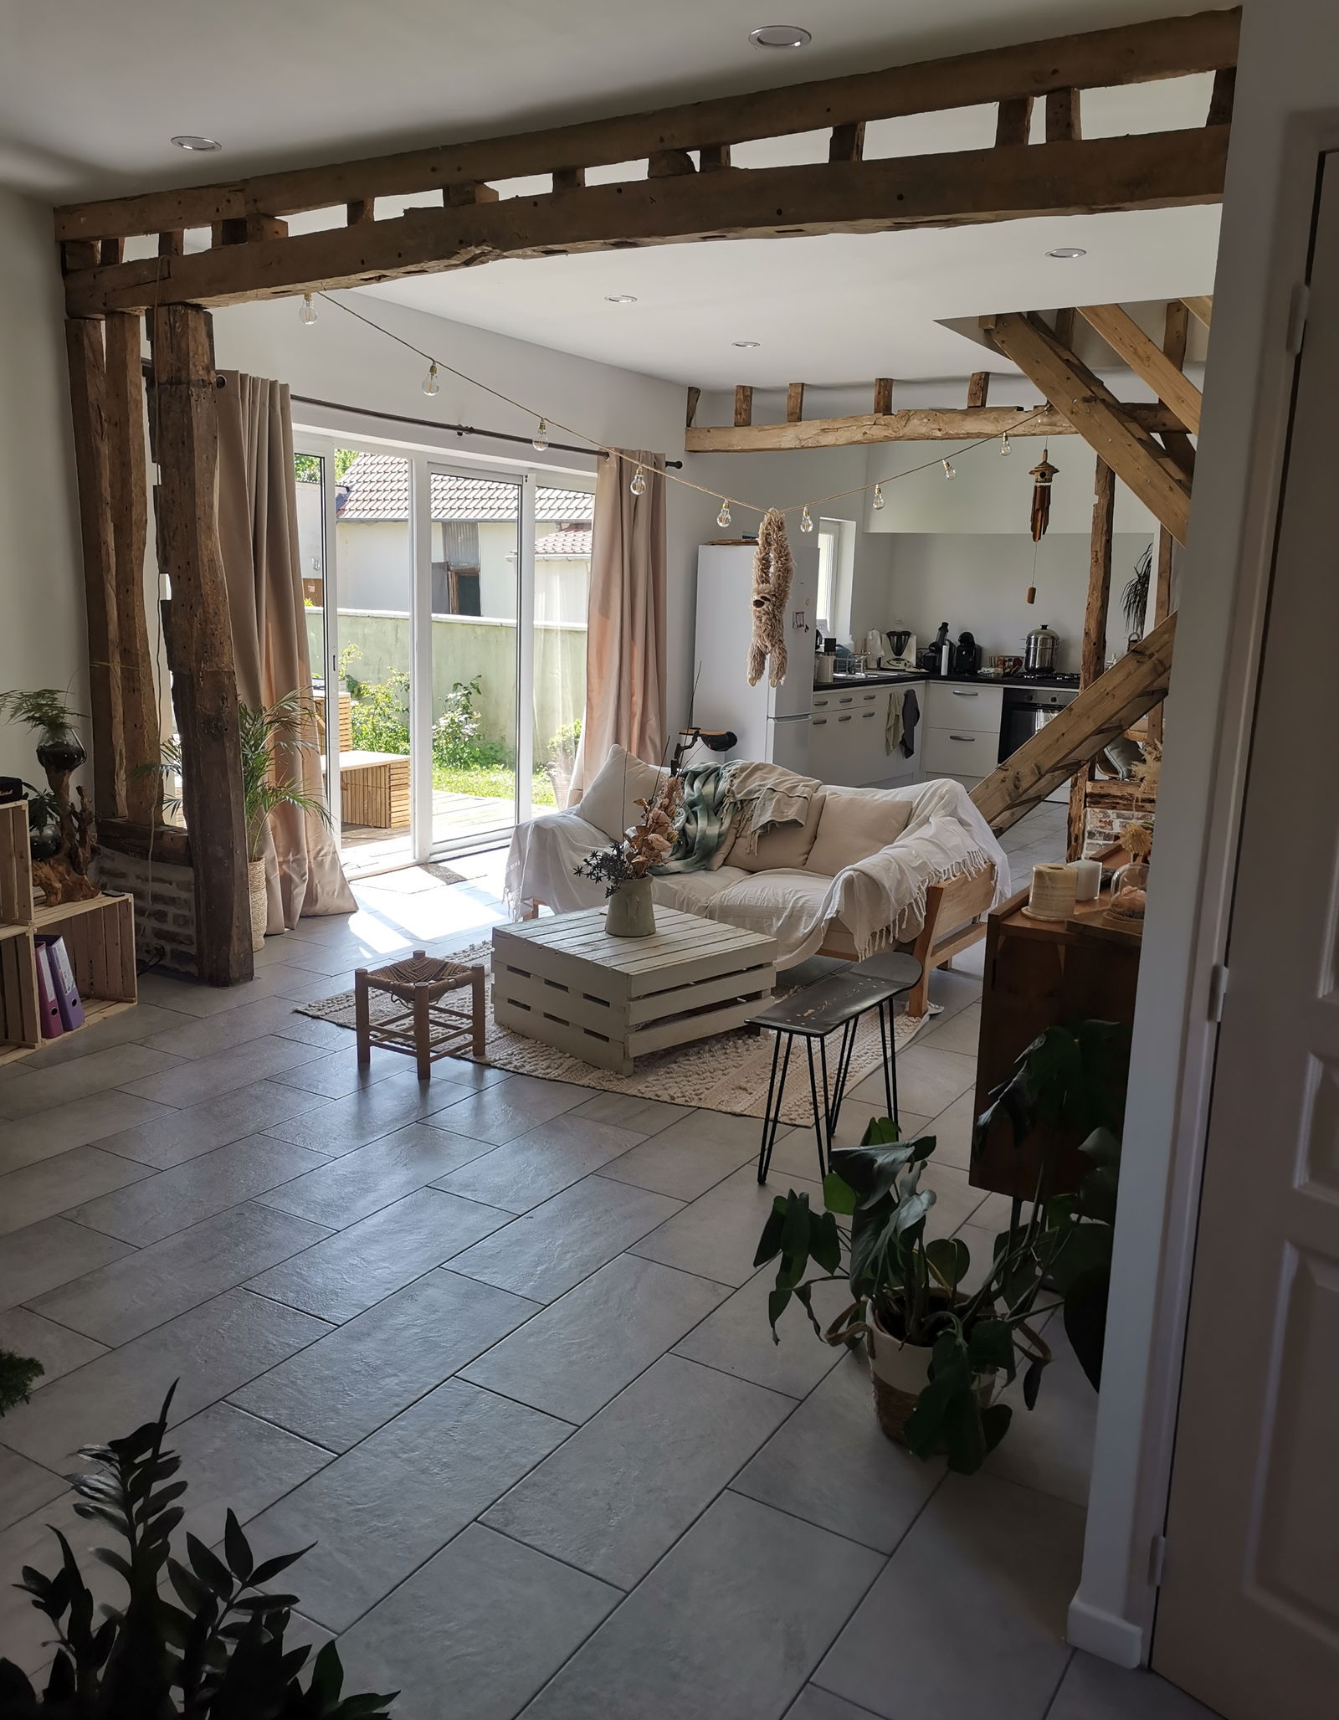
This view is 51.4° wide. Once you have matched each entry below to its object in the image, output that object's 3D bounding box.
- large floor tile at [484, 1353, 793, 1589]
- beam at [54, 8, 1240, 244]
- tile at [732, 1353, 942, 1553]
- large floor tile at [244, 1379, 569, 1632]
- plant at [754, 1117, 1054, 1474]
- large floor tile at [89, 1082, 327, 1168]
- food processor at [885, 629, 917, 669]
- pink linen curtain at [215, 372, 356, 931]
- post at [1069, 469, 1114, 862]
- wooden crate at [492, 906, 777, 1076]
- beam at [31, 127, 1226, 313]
[{"bbox_3d":[-0.033,1.057,2.464,0.300,0.010,0.600,9,13,31],"label":"large floor tile"},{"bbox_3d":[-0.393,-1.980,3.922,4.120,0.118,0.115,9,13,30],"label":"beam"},{"bbox_3d":[0.393,1.070,2.612,0.304,0.010,0.616,8,13,30],"label":"tile"},{"bbox_3d":[-0.457,1.088,2.401,0.304,0.010,0.616,8,13,30],"label":"large floor tile"},{"bbox_3d":[0.429,0.761,2.531,0.530,0.630,0.500,2,11,0],"label":"plant"},{"bbox_3d":[-1.245,0.726,3.841,0.300,0.010,0.600,9,13,30],"label":"large floor tile"},{"bbox_3d":[1.799,-1.641,10.890,0.280,0.310,0.280,6,12,18],"label":"food processor"},{"bbox_3d":[-1.637,-0.858,5.913,0.260,2.280,0.600,9,13,31],"label":"pink linen curtain"},{"bbox_3d":[2.378,-1.167,7.829,0.110,2.370,0.110,9,13,30],"label":"post"},{"bbox_3d":[-0.119,0.412,4.735,0.665,0.335,0.690,-10,16,-44],"label":"wooden crate"},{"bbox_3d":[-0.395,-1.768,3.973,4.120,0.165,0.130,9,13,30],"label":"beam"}]

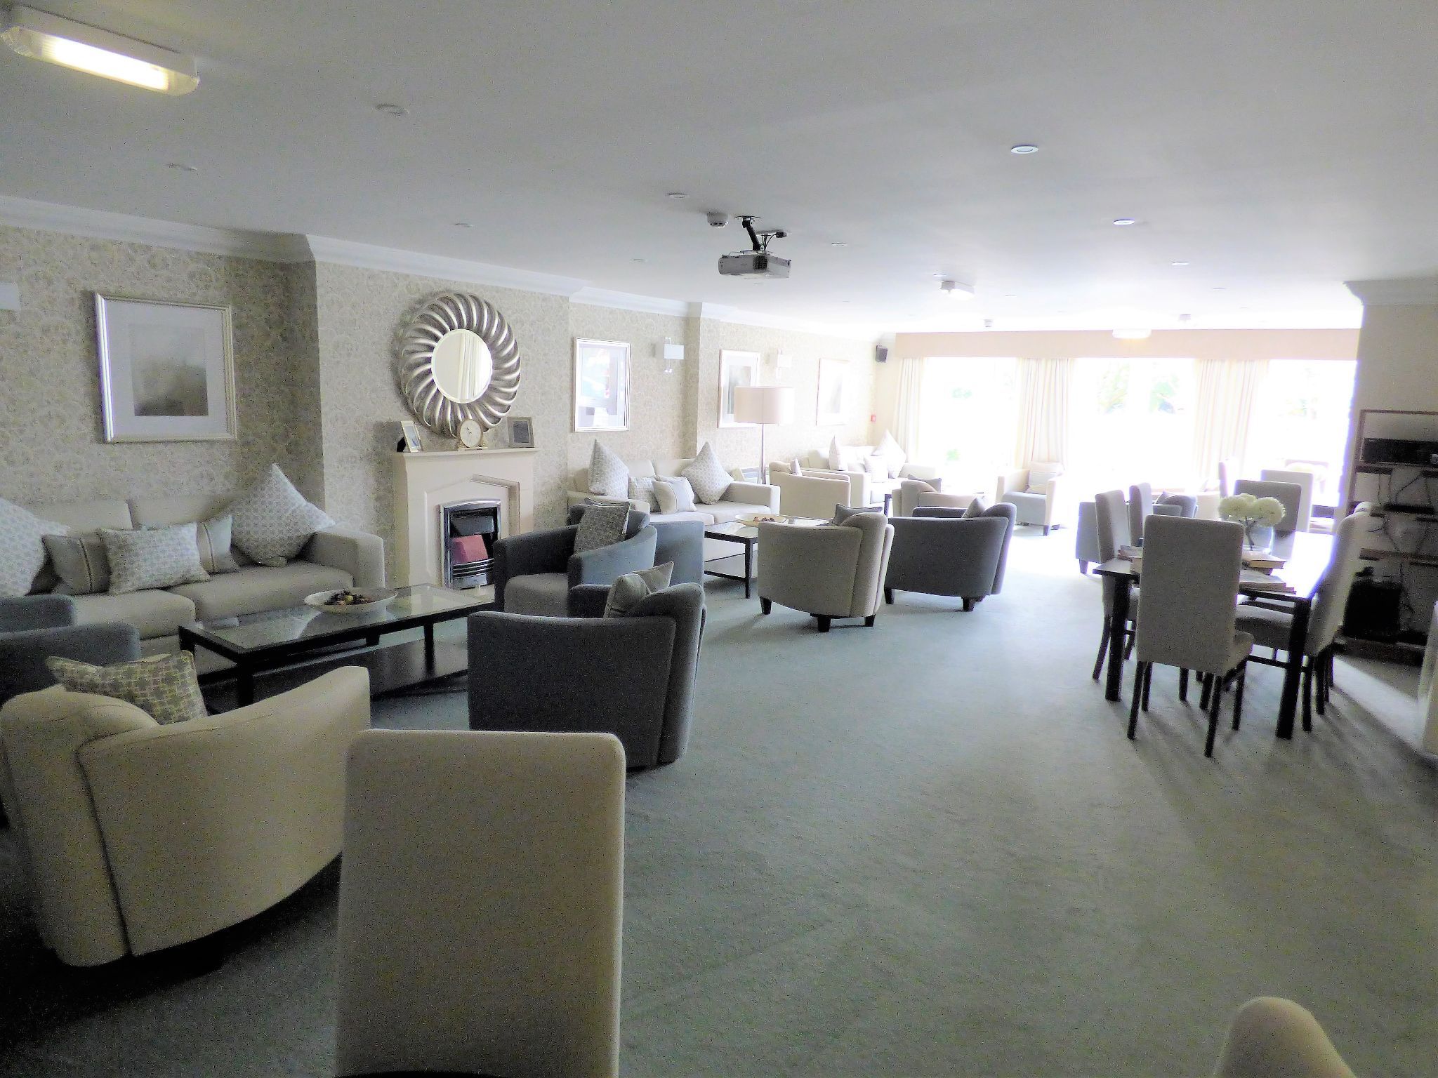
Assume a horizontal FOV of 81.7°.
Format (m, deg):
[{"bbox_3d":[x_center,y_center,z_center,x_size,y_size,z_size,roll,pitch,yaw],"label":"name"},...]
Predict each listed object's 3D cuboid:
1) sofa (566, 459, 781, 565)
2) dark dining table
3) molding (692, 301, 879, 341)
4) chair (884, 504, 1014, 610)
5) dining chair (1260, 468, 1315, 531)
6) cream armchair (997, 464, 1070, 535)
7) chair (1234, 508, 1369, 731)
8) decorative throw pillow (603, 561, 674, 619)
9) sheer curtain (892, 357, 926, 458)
[{"bbox_3d":[-0.396,-0.269,7.879,0.889,0.869,2.034,11,13,38],"label":"sofa"},{"bbox_3d":[3.239,0.431,5.253,0.918,0.711,2.568,10,13,37],"label":"dark dining table"},{"bbox_3d":[1.001,-2.632,10.244,0.140,0.160,4.019,10,12,37],"label":"molding"},{"bbox_3d":[1.808,0.103,6.628,0.820,0.810,0.780,8,11,32],"label":"chair"},{"bbox_3d":[5.153,-0.079,7.627,0.430,1.060,0.590,10,12,37],"label":"dining chair"},{"bbox_3d":[3.952,-0.543,10.465,0.691,0.839,0.760,10,12,35],"label":"cream armchair"},{"bbox_3d":[2.949,0.389,4.390,0.593,1.076,0.444,10,13,37],"label":"chair"},{"bbox_3d":[-0.334,0.310,3.323,0.150,0.400,0.420,24,19,25],"label":"decorative throw pillow"},{"bbox_3d":[2.734,-1.575,12.103,0.425,2.173,0.138,11,13,38],"label":"sheer curtain"}]

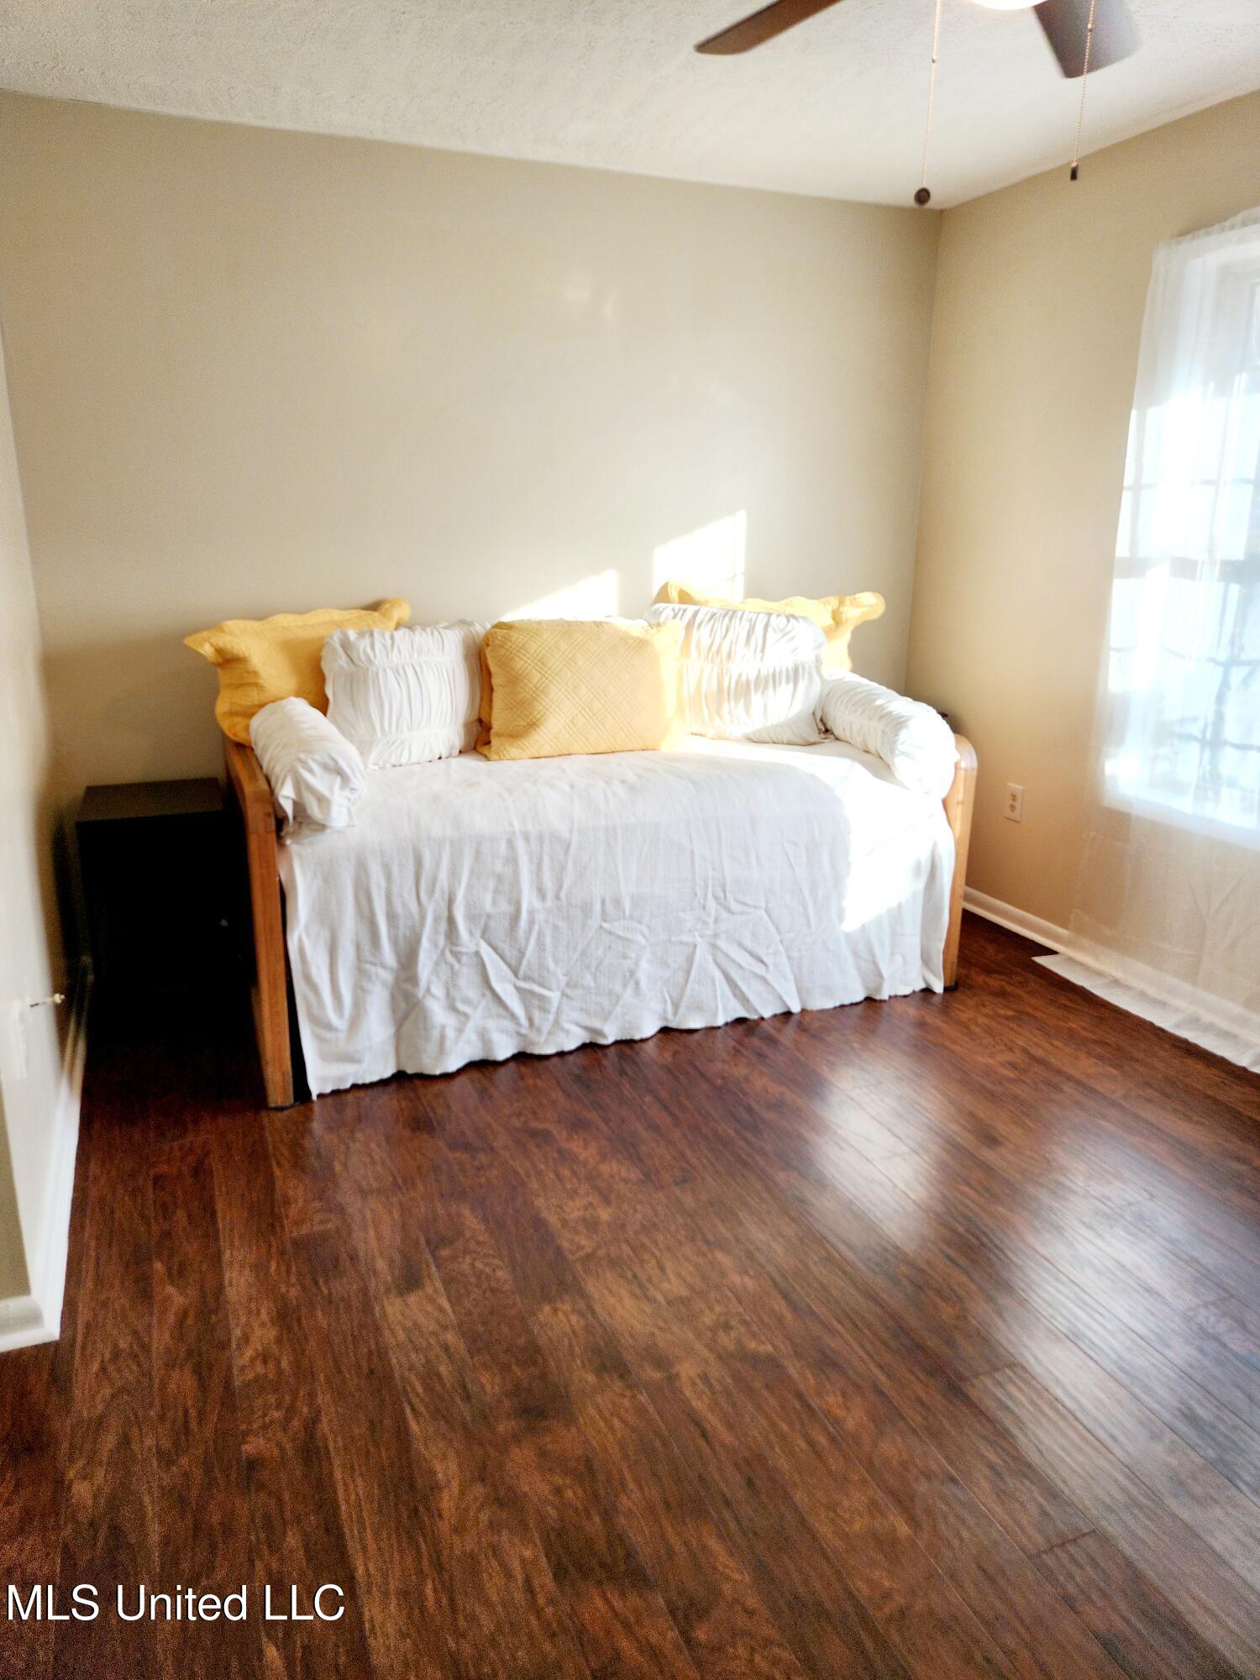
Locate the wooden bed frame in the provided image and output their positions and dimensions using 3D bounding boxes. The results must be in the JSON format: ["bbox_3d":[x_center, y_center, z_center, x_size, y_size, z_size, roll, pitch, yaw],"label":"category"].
[{"bbox_3d":[-0.120,0.039,3.426,2.038,0.793,1.045,-6,17,-21],"label":"wooden bed frame"}]

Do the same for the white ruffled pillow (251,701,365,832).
[{"bbox_3d":[-0.826,-0.209,2.841,0.215,0.228,0.566,-6,17,-21],"label":"white ruffled pillow"}]

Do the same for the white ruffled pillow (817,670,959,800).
[{"bbox_3d":[0.765,-0.336,3.412,0.214,0.242,0.524,-6,17,-21],"label":"white ruffled pillow"}]

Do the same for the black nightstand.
[{"bbox_3d":[-1.357,0.172,3.260,0.368,0.607,0.428,-6,17,-21],"label":"black nightstand"}]

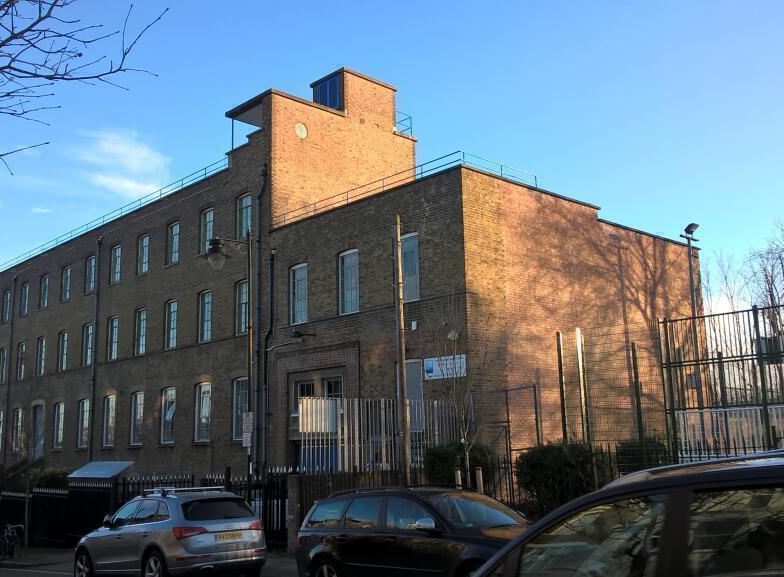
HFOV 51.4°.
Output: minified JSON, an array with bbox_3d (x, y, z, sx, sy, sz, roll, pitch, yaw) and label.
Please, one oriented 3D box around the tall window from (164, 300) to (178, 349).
[{"bbox_3d":[-9.015,1.501,33.475,0.180,2.080,1.060,9,-15,-43],"label":"tall window"}]

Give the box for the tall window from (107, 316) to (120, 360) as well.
[{"bbox_3d":[-12.765,2.321,37.305,0.150,2.040,1.000,9,-15,-44],"label":"tall window"}]

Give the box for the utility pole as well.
[{"bbox_3d":[0.260,1.756,17.297,0.160,6.920,0.160,9,-15,-44],"label":"utility pole"}]

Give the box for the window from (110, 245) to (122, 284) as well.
[{"bbox_3d":[-12.720,-1.071,37.759,0.180,1.870,1.060,9,-15,-43],"label":"window"}]

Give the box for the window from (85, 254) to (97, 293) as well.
[{"bbox_3d":[-14.257,-0.652,38.803,0.150,1.800,1.030,8,-14,-44],"label":"window"}]

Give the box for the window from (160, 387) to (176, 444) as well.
[{"bbox_3d":[-9.072,5.165,32.994,0.150,2.220,1.080,9,-15,-44],"label":"window"}]

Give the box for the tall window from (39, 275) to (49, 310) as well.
[{"bbox_3d":[-18.716,0.222,43.841,0.150,1.830,1.000,9,-15,-44],"label":"tall window"}]

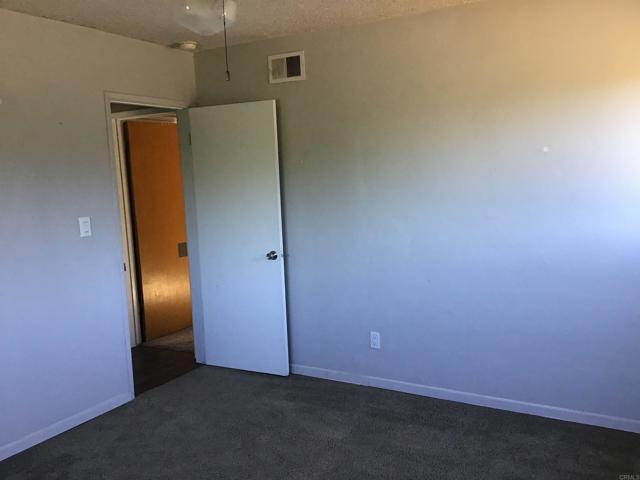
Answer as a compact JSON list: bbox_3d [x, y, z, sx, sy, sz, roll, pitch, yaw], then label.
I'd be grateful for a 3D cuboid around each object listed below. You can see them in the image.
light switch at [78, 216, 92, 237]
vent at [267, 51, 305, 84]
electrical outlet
[{"bbox_3d":[-1.460,-0.083,3.578,0.018,0.118,0.077,2,8,30],"label":"light switch"},{"bbox_3d":[-0.242,-1.205,4.005,0.298,0.195,0.025,2,8,30],"label":"vent"},{"bbox_3d":[0.377,0.688,3.934,0.070,0.116,0.016,2,8,30],"label":"electrical outlet"}]

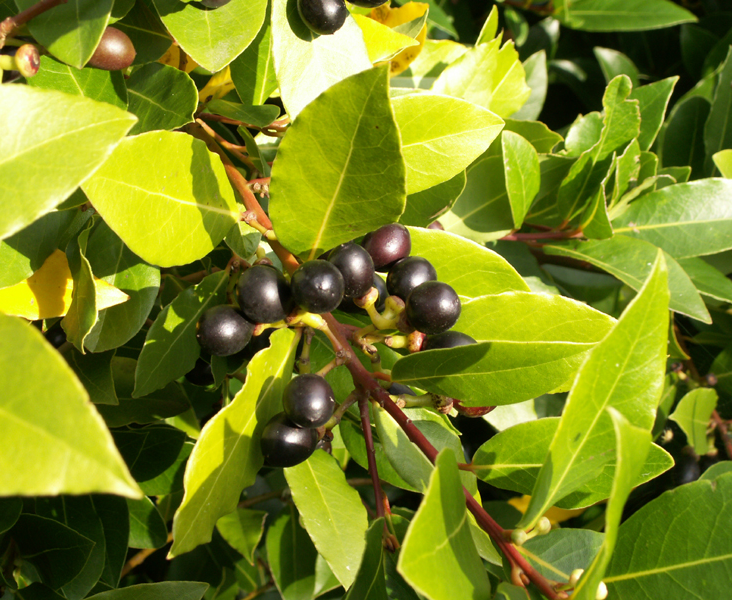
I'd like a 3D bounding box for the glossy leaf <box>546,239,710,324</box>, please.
[{"bbox_3d":[0.079,-0.006,0.430,0.058,0.011,0.026,25,44,19],"label":"glossy leaf"}]

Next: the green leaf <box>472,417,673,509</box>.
[{"bbox_3d":[0.055,0.043,0.380,0.053,0.010,0.027,0,64,0],"label":"green leaf"}]

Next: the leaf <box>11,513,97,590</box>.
[{"bbox_3d":[-0.089,0.072,0.410,0.036,0.025,0.008,-7,-26,38],"label":"leaf"}]

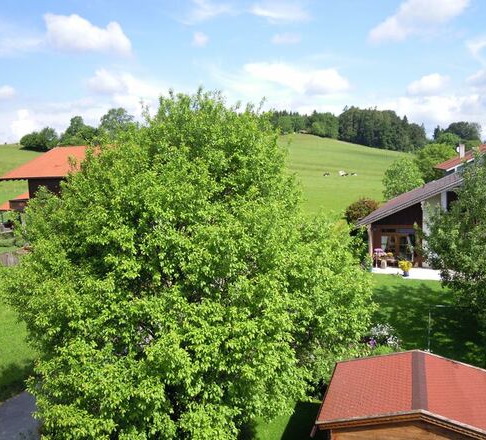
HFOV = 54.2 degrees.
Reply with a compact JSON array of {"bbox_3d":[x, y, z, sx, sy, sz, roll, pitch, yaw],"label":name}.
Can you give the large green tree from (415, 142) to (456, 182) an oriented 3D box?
[{"bbox_3d":[25.382,-5.860,62.474,5.800,8.300,5.800,1,7,22],"label":"large green tree"}]

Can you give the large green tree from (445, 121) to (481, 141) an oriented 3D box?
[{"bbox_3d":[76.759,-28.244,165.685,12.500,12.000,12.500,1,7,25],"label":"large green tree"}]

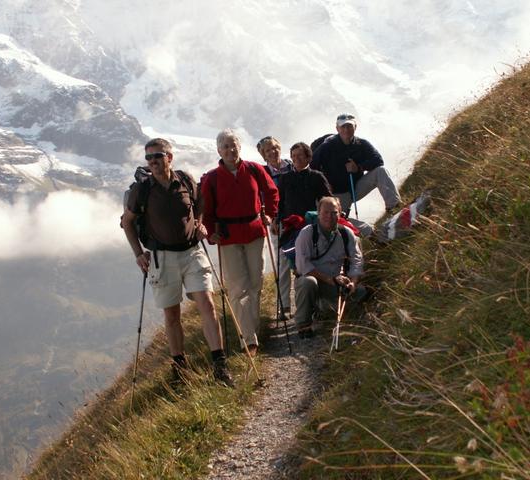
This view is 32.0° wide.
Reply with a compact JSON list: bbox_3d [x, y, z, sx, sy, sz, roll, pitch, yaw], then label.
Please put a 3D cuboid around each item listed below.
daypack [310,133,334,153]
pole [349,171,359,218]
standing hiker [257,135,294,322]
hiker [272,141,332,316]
[{"bbox_3d":[0.615,-0.799,8.950,0.310,0.470,0.230,-2,19,-21],"label":"daypack"},{"bbox_3d":[0.851,-0.274,8.600,0.060,1.000,0.060,-9,5,0],"label":"pole"},{"bbox_3d":[0.125,-0.116,8.550,0.480,1.660,0.340,-1,5,-9],"label":"standing hiker"},{"bbox_3d":[0.328,-0.099,8.300,0.530,1.600,0.360,0,5,0],"label":"hiker"}]

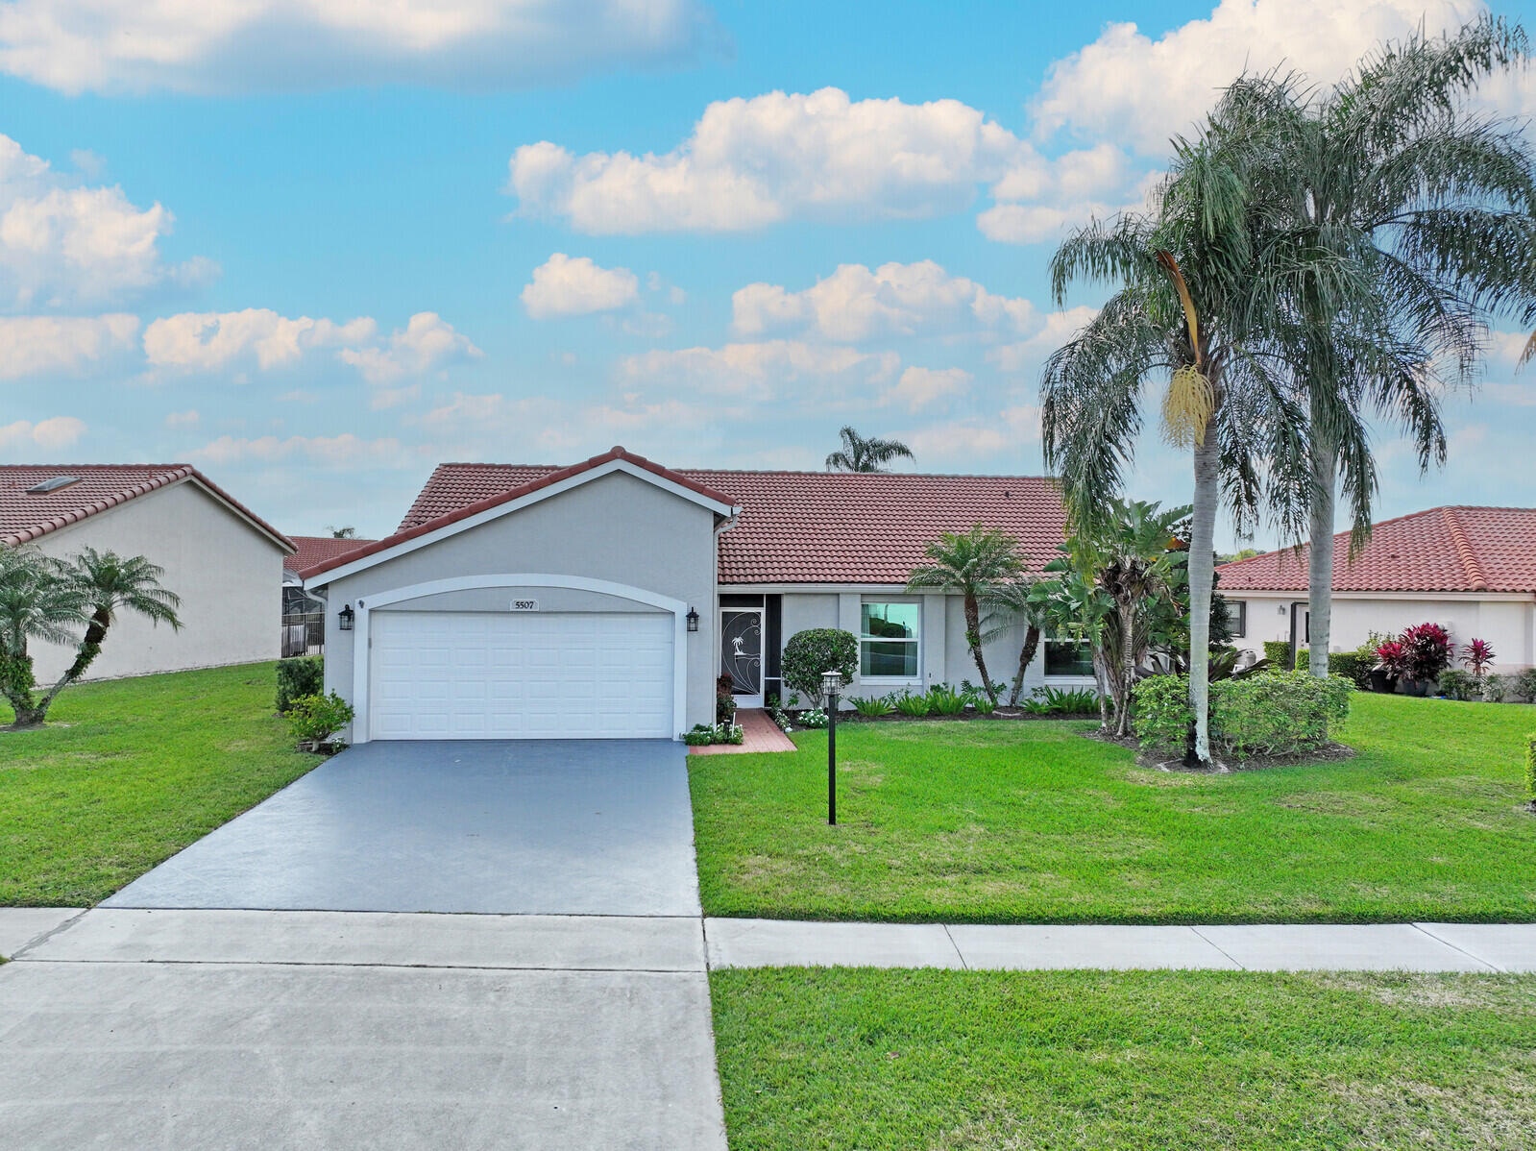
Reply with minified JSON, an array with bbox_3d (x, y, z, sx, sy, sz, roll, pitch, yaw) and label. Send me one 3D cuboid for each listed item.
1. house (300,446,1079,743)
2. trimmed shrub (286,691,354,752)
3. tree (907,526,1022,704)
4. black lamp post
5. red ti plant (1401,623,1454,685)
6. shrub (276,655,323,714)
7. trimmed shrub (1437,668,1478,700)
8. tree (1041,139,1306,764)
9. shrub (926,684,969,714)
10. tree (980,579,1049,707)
[{"bbox_3d":[0.223,-0.052,26.535,17.600,5.950,18.300,1,-1,-6],"label":"house"},{"bbox_3d":[-6.979,2.274,16.600,1.000,0.960,0.950,0,0,-6],"label":"trimmed shrub"},{"bbox_3d":[4.087,0.874,22.192,2.400,3.850,2.300,1,-1,-6],"label":"tree"},{"bbox_3d":[0.753,2.031,12.600,0.240,1.850,0.240,0,0,-6],"label":"black lamp post"},{"bbox_3d":[15.856,1.876,25.600,1.120,1.500,1.100,0,0,-6],"label":"red ti plant"},{"bbox_3d":[-9.012,2.167,21.170,1.350,1.120,1.300,1,-1,-6],"label":"shrub"},{"bbox_3d":[16.045,2.544,24.800,0.850,0.740,0.800,0,0,-6],"label":"trimmed shrub"},{"bbox_3d":[6.293,-1.917,16.287,4.100,9.450,4.100,1,-1,-6],"label":"tree"},{"bbox_3d":[3.589,2.485,21.300,0.800,0.620,0.720,0,0,-6],"label":"shrub"},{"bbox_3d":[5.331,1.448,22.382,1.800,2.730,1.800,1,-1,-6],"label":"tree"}]

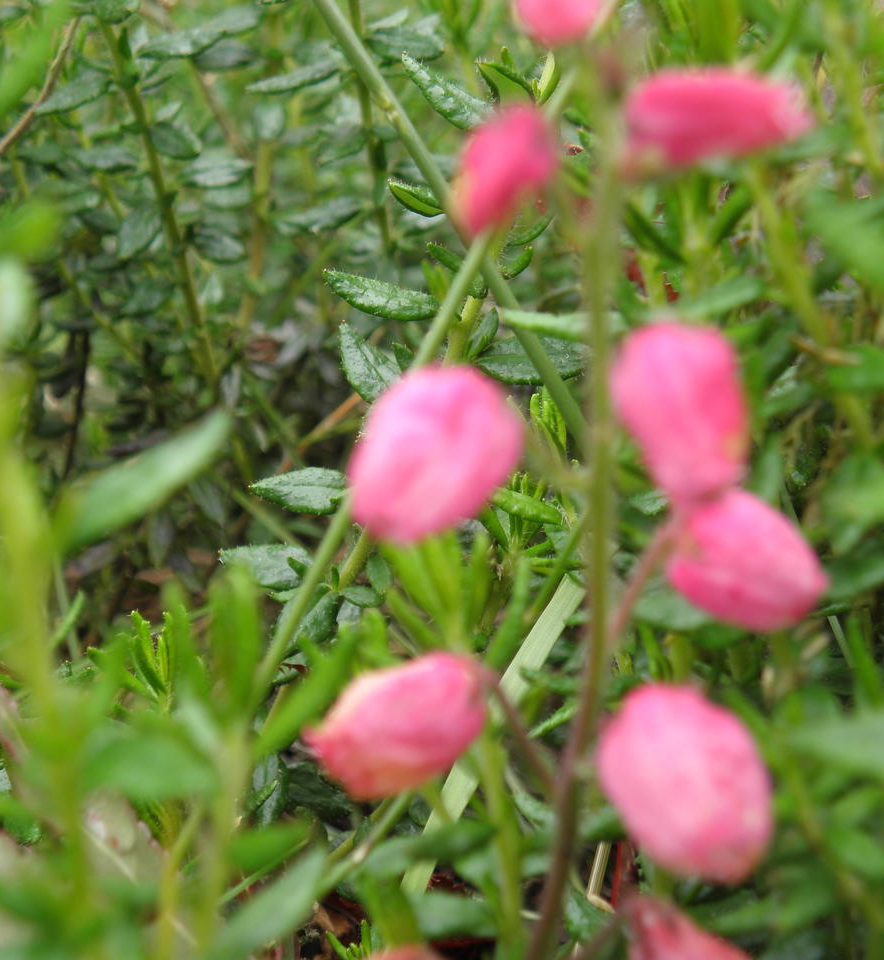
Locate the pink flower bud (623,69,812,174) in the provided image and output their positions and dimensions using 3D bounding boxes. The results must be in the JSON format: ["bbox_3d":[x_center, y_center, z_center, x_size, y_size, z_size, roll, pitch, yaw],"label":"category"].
[{"bbox_3d":[0.018,-0.024,0.150,0.013,0.007,0.007,3,0,12],"label":"pink flower bud"}]

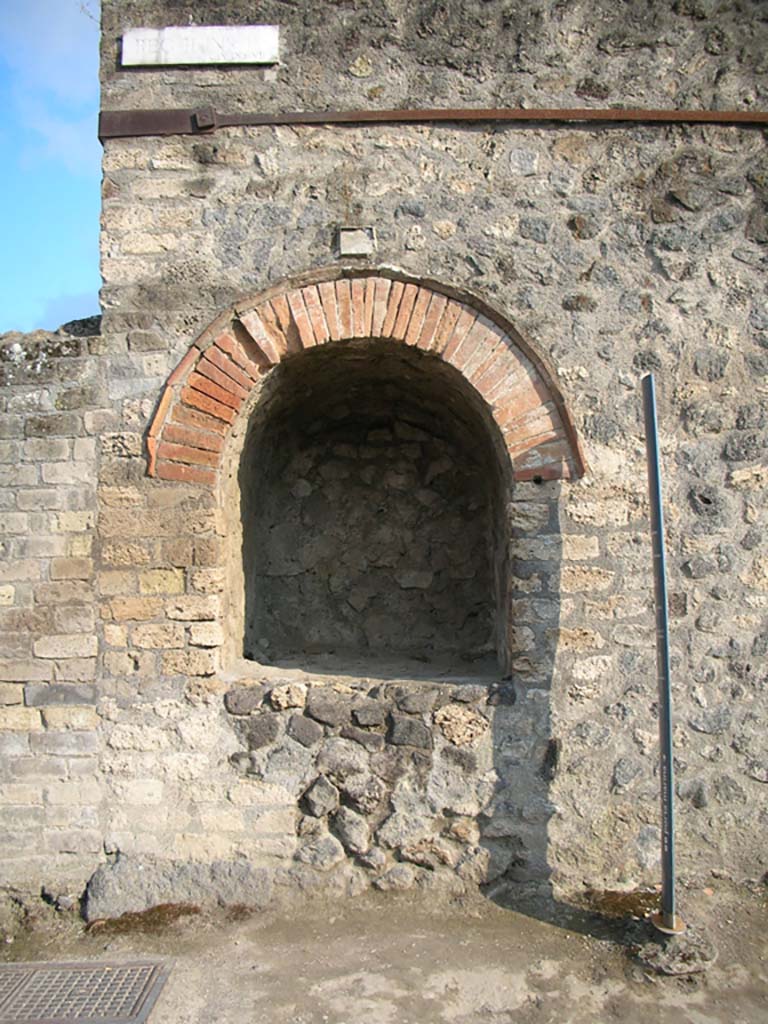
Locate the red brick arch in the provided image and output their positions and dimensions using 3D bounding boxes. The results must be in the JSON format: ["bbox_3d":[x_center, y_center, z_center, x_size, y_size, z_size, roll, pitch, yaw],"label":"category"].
[{"bbox_3d":[-0.070,-0.547,4.360,1.790,0.880,0.300,0,-1,1],"label":"red brick arch"}]

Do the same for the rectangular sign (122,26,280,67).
[{"bbox_3d":[-0.757,-1.929,4.275,0.648,0.155,0.030,0,-1,1],"label":"rectangular sign"}]

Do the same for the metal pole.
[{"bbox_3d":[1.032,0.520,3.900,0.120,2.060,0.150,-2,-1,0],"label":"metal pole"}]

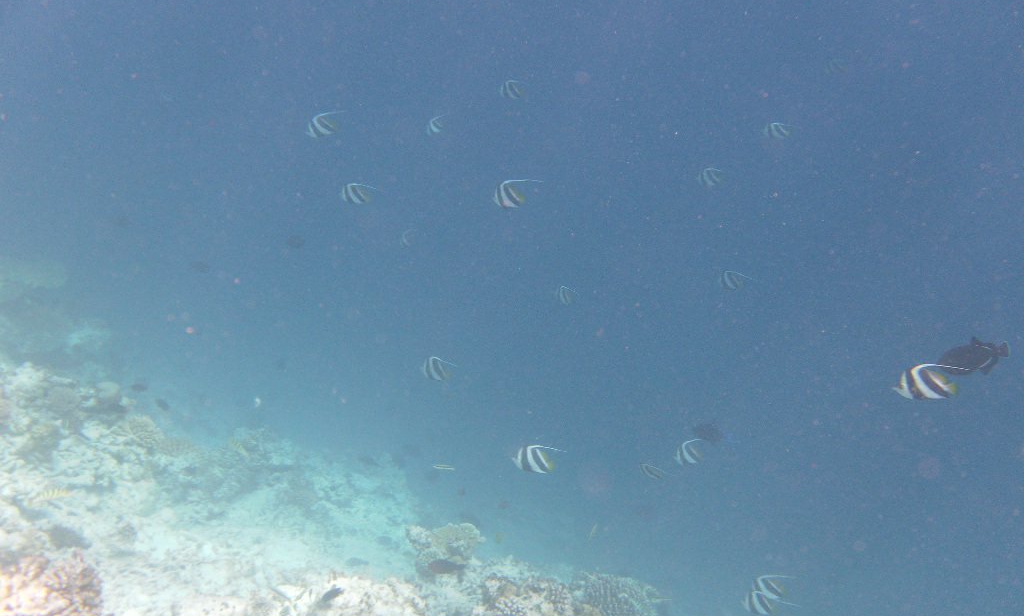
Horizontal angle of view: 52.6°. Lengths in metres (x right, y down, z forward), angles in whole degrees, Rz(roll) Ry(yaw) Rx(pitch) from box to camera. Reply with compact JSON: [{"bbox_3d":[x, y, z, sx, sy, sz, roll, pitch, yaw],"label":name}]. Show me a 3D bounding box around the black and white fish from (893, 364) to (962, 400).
[{"bbox_3d":[1.164,0.209,2.900,0.200,0.102,0.033,-1,9,21],"label":"black and white fish"}]

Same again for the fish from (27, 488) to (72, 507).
[{"bbox_3d":[-1.251,0.512,2.800,0.125,0.038,0.022,-15,8,9],"label":"fish"}]

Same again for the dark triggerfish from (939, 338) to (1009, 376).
[{"bbox_3d":[1.426,0.147,3.200,0.215,0.100,0.045,-12,5,19],"label":"dark triggerfish"}]

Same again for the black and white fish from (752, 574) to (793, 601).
[{"bbox_3d":[1.157,1.242,4.600,0.185,0.105,0.035,-1,8,30],"label":"black and white fish"}]

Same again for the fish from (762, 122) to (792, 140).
[{"bbox_3d":[1.538,-1.023,6.000,0.190,0.105,0.035,0,9,27],"label":"fish"}]

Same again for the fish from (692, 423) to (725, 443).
[{"bbox_3d":[1.101,0.697,5.800,0.180,0.112,0.050,5,6,0],"label":"fish"}]

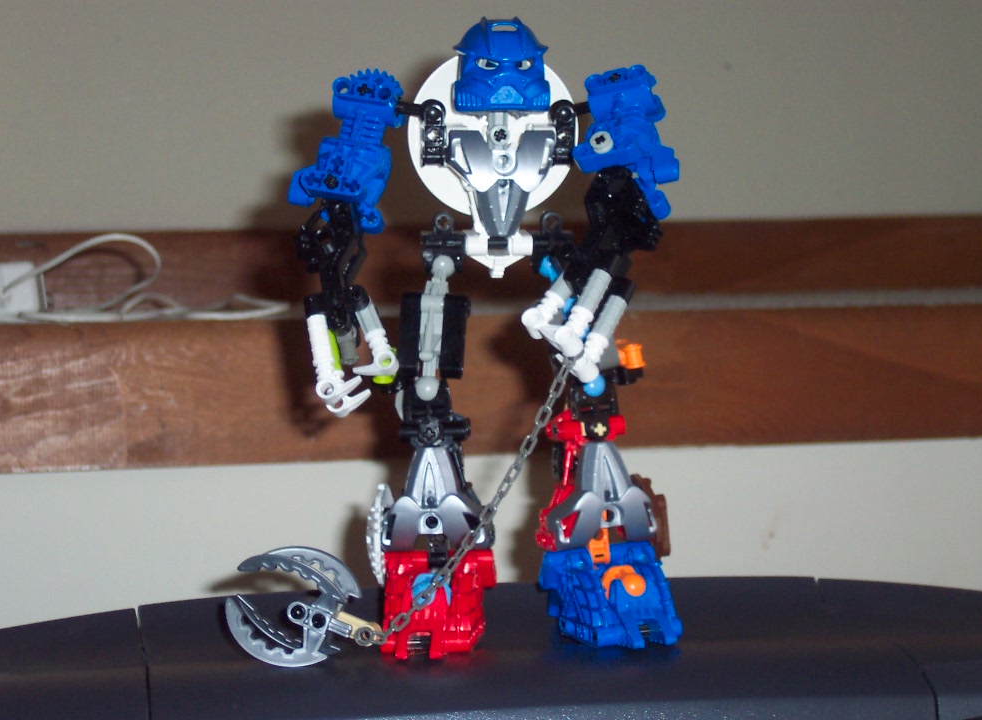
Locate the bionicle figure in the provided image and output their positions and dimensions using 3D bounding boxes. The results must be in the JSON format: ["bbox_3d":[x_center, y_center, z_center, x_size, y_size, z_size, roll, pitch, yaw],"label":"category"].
[{"bbox_3d":[-0.014,-0.009,0.832,0.163,0.228,0.092,-1,8,-4],"label":"bionicle figure"}]

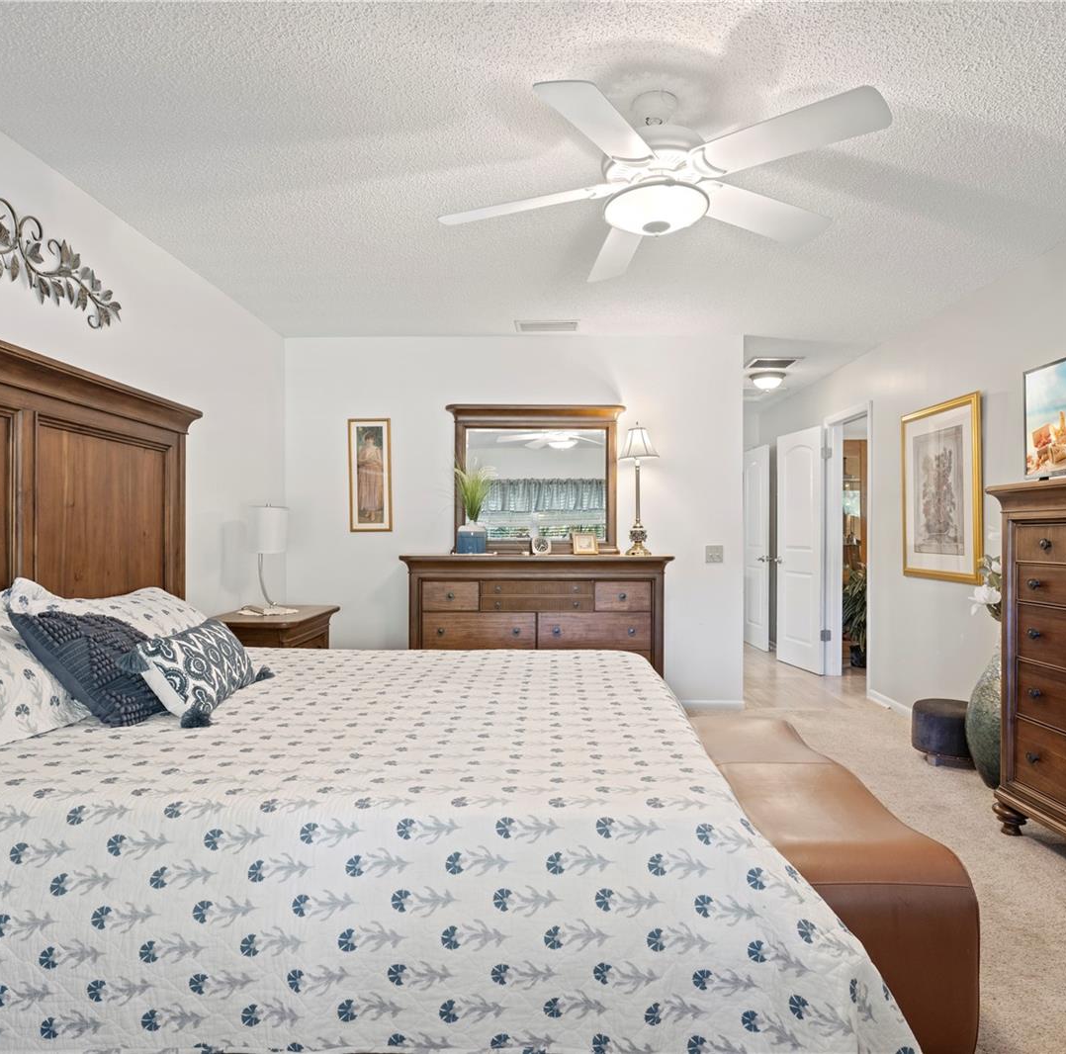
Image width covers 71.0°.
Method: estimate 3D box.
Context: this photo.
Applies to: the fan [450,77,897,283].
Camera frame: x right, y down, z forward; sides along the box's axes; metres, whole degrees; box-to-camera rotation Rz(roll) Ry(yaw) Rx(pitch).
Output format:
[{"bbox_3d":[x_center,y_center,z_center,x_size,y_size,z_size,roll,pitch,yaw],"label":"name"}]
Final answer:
[{"bbox_3d":[0.373,-1.065,2.228,1.300,0.390,1.300,0,0,0],"label":"fan"}]

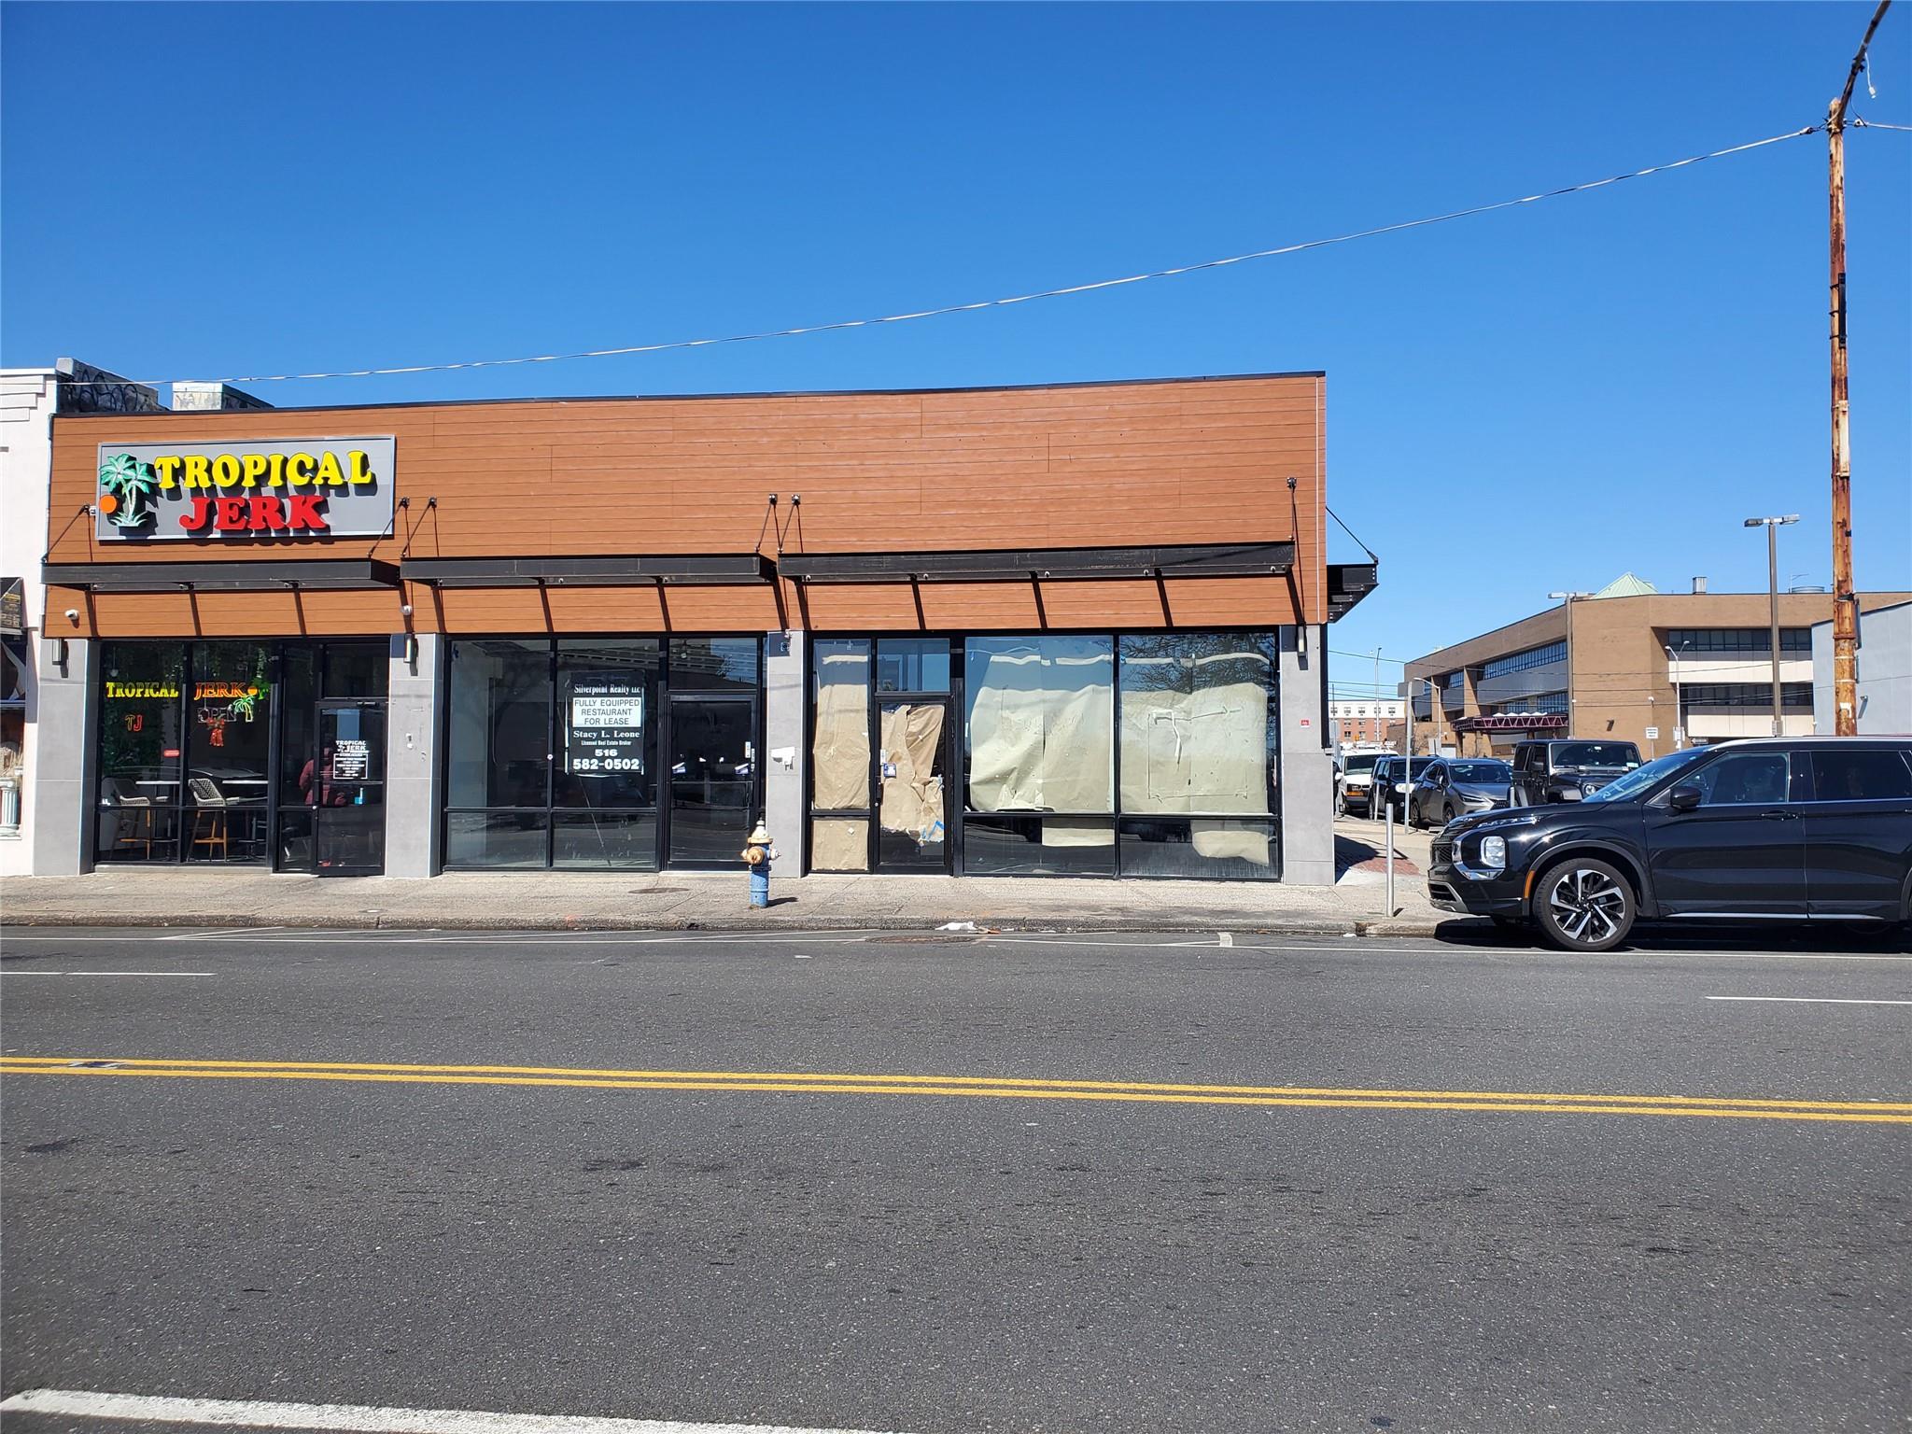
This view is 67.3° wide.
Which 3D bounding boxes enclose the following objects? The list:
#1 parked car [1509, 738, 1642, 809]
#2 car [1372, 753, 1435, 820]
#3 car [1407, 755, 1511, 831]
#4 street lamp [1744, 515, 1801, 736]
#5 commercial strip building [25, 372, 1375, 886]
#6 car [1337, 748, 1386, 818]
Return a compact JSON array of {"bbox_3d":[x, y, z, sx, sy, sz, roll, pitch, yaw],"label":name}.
[{"bbox_3d":[11.189,1.362,25.400,1.870,1.830,4.200,0,-3,7],"label":"parked car"},{"bbox_3d":[12.428,2.014,39.500,1.920,1.800,4.750,0,-3,7],"label":"car"},{"bbox_3d":[12.148,1.853,34.300,1.870,1.650,4.660,0,-3,4],"label":"car"},{"bbox_3d":[20.446,-1.104,35.809,1.300,7.799,0.400,-1,-3,20],"label":"street lamp"},{"bbox_3d":[-2.794,-0.699,24.409,16.822,5.962,14.000,0,-3,7],"label":"commercial strip building"},{"bbox_3d":[12.979,2.150,46.300,2.020,2.100,5.600,0,-3,6],"label":"car"}]

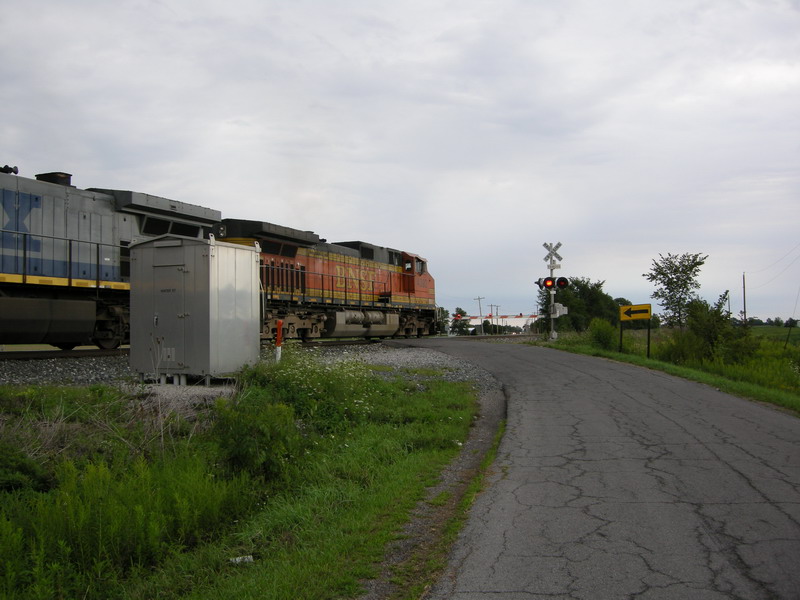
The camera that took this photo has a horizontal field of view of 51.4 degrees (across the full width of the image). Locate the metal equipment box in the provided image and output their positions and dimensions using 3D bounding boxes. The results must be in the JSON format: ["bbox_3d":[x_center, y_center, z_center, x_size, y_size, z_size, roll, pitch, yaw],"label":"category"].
[{"bbox_3d":[-4.115,0.216,16.878,1.900,2.850,1.900,-1,-2,21],"label":"metal equipment box"}]

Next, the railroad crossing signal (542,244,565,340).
[{"bbox_3d":[7.913,-0.444,43.000,1.080,5.050,0.450,0,-2,-14],"label":"railroad crossing signal"}]

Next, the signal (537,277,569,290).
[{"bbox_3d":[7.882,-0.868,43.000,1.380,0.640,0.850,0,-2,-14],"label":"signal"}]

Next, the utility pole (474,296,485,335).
[{"bbox_3d":[18.315,3.631,190.000,2.400,8.750,0.300,-6,-2,7],"label":"utility pole"}]

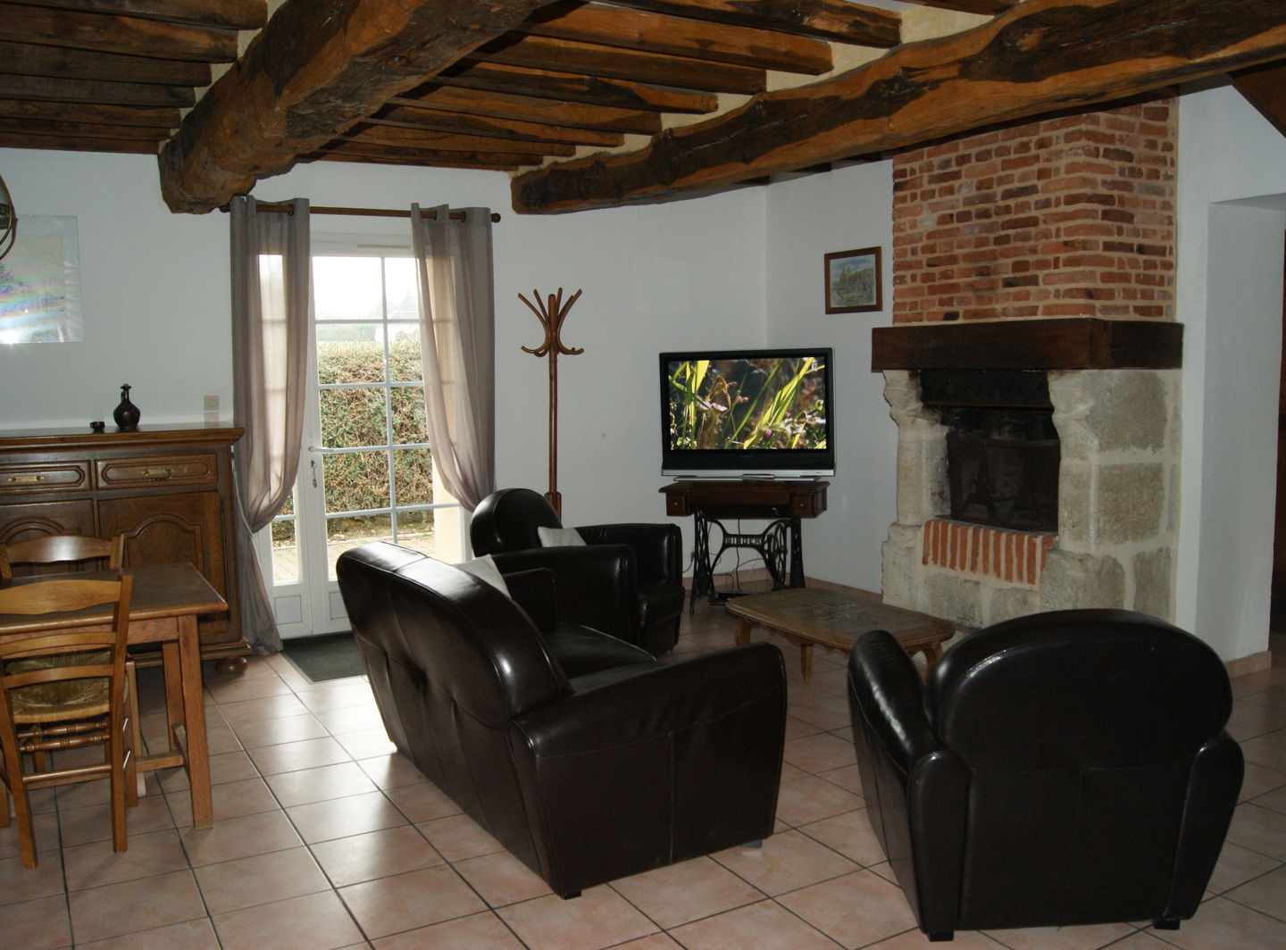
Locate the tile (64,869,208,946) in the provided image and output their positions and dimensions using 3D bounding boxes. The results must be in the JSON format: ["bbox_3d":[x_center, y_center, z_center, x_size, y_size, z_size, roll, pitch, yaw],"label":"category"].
[{"bbox_3d":[-1.349,1.152,2.856,0.335,0.010,0.335,-3,6,-30],"label":"tile"}]

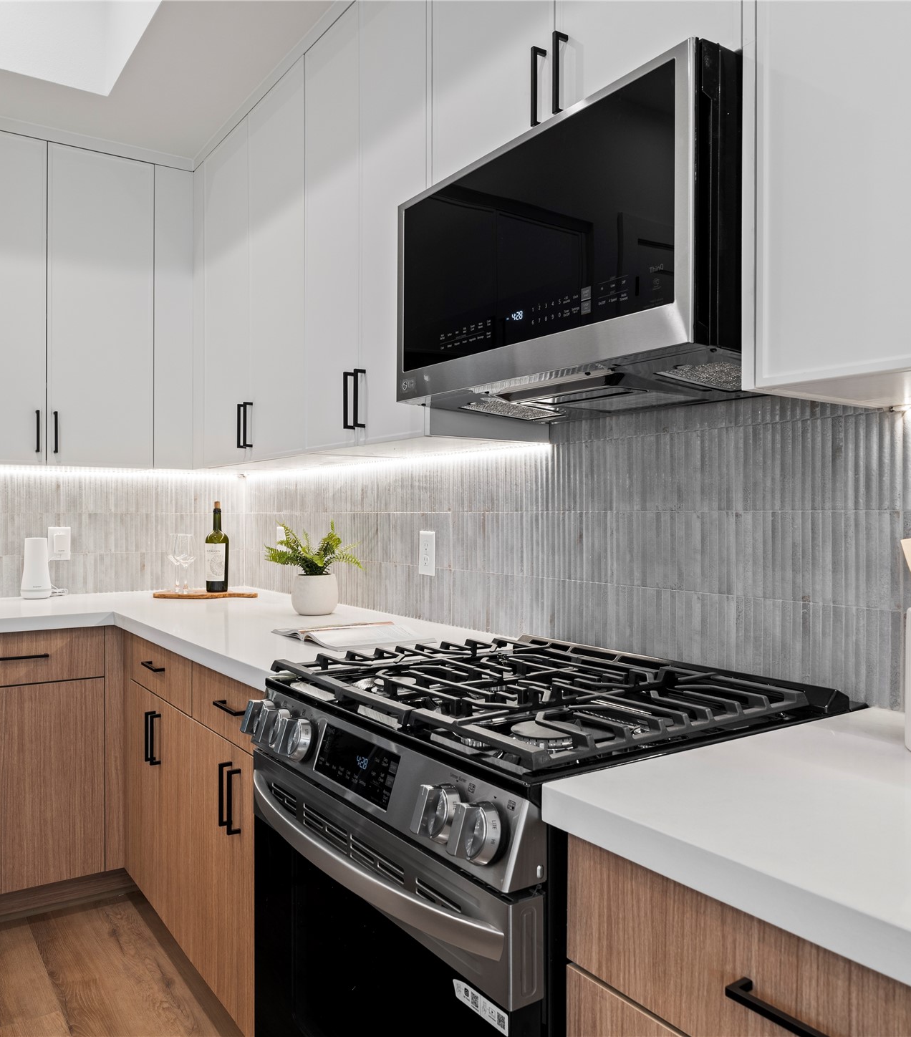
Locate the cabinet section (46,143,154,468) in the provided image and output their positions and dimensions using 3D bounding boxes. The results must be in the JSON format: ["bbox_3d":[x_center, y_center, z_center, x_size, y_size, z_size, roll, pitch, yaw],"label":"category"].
[{"bbox_3d":[-1.256,-0.686,2.984,0.333,1.030,0.343,0,0,-34],"label":"cabinet section"}]

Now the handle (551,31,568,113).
[{"bbox_3d":[0.171,-0.718,1.404,0.027,0.135,0.009,0,0,-34],"label":"handle"}]

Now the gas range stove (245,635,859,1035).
[{"bbox_3d":[0.114,0.740,1.457,0.743,0.945,0.761,0,1,-34],"label":"gas range stove"}]

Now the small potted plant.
[{"bbox_3d":[-0.424,0.148,2.606,0.275,0.280,0.280,0,1,0],"label":"small potted plant"}]

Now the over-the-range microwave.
[{"bbox_3d":[0.265,-0.418,1.546,0.409,0.412,0.757,0,1,-34],"label":"over-the-range microwave"}]

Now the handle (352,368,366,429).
[{"bbox_3d":[-0.222,-0.273,1.992,0.034,0.135,0.011,0,1,-34],"label":"handle"}]

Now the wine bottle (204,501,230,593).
[{"bbox_3d":[-0.852,0.100,3.096,0.084,0.326,0.084,0,0,0],"label":"wine bottle"}]

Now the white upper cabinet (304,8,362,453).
[{"bbox_3d":[-0.173,-0.692,2.231,0.327,1.043,0.309,0,0,-34],"label":"white upper cabinet"}]

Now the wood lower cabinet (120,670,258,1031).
[{"bbox_3d":[-0.415,0.768,2.359,0.627,0.875,1.315,0,1,-34],"label":"wood lower cabinet"}]

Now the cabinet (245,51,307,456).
[{"bbox_3d":[-0.374,-0.694,2.528,0.327,1.043,0.407,0,0,-34],"label":"cabinet"}]

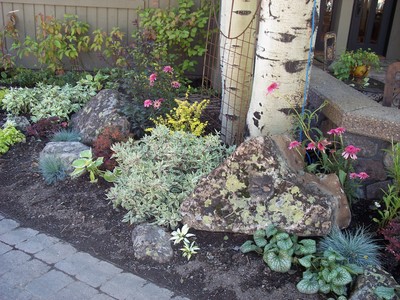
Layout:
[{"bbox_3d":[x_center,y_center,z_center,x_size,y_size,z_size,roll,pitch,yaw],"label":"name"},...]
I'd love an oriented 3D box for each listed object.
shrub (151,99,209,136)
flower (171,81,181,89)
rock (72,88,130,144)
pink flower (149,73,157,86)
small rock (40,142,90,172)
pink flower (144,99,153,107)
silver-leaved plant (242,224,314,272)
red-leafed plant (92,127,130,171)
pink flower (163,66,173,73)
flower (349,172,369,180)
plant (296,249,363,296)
[{"bbox_3d":[-0.154,-0.139,3.477,0.440,0.480,0.420,2,20,0],"label":"shrub"},{"bbox_3d":[-0.231,-0.618,4.250,0.094,0.062,0.094,2,18,-3],"label":"flower"},{"bbox_3d":[-0.882,-0.309,4.020,0.530,0.430,0.480,-1,18,-12],"label":"rock"},{"bbox_3d":[-0.448,-0.665,4.250,0.078,0.115,0.080,1,18,-6],"label":"pink flower"},{"bbox_3d":[-1.001,0.051,3.360,0.370,0.165,0.280,-2,18,-17],"label":"small rock"},{"bbox_3d":[-0.410,-0.378,3.587,0.068,0.060,0.068,2,20,0],"label":"pink flower"},{"bbox_3d":[0.386,0.467,2.283,0.370,0.190,0.310,2,20,0],"label":"silver-leaved plant"},{"bbox_3d":[-0.655,-0.001,3.299,0.270,0.300,0.280,2,20,0],"label":"red-leafed plant"},{"bbox_3d":[-0.306,-0.759,4.250,0.094,0.050,0.094,2,18,-4],"label":"pink flower"},{"bbox_3d":[0.948,0.159,2.696,0.120,0.047,0.085,2,20,0],"label":"flower"},{"bbox_3d":[0.580,0.535,2.000,0.285,0.165,0.270,9,19,18],"label":"plant"}]

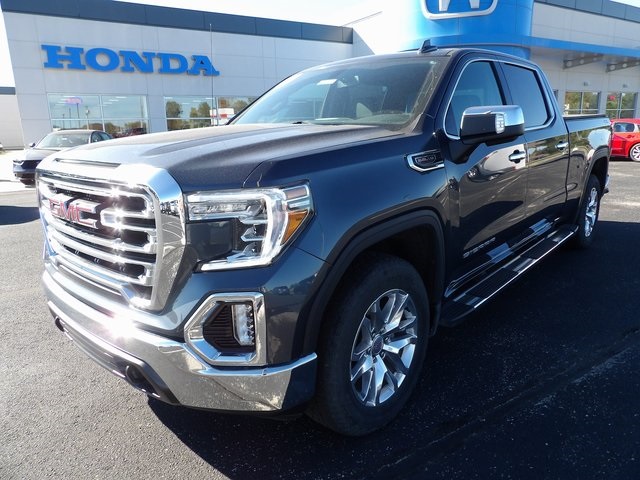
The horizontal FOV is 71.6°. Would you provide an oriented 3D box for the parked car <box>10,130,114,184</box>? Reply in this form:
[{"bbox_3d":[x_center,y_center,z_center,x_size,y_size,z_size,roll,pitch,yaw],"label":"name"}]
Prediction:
[{"bbox_3d":[-6.881,-2.396,12.791,1.850,1.450,4.830,-4,12,-9],"label":"parked car"}]

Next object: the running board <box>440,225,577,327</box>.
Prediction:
[{"bbox_3d":[1.446,0.196,3.220,0.180,0.090,2.490,9,18,42],"label":"running board"}]

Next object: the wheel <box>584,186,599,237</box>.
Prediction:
[{"bbox_3d":[2.817,-0.299,4.770,0.200,0.540,0.540,9,18,42],"label":"wheel"}]

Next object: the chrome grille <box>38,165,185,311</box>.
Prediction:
[{"bbox_3d":[-1.000,-0.059,1.945,1.340,0.500,0.200,9,18,42],"label":"chrome grille"}]

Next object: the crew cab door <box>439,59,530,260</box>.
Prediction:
[{"bbox_3d":[0.932,-0.524,2.711,0.300,1.240,1.170,9,18,42],"label":"crew cab door"}]

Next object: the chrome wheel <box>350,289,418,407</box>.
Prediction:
[{"bbox_3d":[0.242,0.481,2.086,0.200,0.540,0.540,9,18,42],"label":"chrome wheel"}]

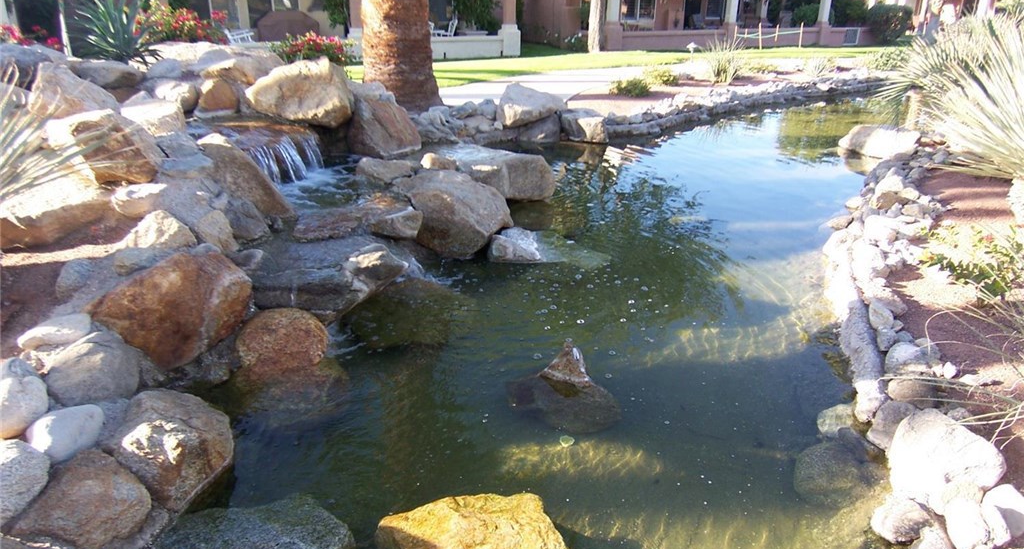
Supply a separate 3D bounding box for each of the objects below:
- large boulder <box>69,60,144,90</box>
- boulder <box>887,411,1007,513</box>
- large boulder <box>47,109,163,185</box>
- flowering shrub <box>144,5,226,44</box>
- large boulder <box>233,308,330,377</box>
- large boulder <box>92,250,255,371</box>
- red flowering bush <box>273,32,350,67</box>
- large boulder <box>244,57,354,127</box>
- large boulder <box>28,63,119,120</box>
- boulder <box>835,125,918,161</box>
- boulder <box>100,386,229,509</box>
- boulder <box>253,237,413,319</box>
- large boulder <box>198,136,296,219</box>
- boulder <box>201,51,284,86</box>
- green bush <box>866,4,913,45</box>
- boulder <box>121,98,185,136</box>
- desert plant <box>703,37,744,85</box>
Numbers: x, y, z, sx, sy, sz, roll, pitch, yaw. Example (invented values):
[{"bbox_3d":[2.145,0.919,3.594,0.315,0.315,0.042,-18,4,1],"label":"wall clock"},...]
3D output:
[{"bbox_3d":[-4.224,-2.089,7.100,0.681,0.288,0.520,-11,24,-28],"label":"large boulder"},{"bbox_3d":[1.690,0.679,2.639,0.400,0.340,0.360,7,22,19],"label":"boulder"},{"bbox_3d":[-2.717,-0.884,4.534,0.680,0.450,0.500,9,23,23],"label":"large boulder"},{"bbox_3d":[-4.968,-3.724,10.400,1.200,0.720,1.000,-9,22,-23],"label":"flowering shrub"},{"bbox_3d":[-1.193,0.421,3.536,0.430,0.340,0.380,0,21,0],"label":"large boulder"},{"bbox_3d":[-1.659,0.163,3.350,0.696,0.522,0.500,-10,24,-27],"label":"large boulder"},{"bbox_3d":[-2.784,-3.048,9.400,1.080,0.600,0.800,-6,21,-15],"label":"red flowering bush"},{"bbox_3d":[-2.196,-1.921,7.100,1.120,0.640,0.800,-6,21,-15],"label":"large boulder"},{"bbox_3d":[-3.378,-1.422,5.238,0.580,0.450,0.470,12,24,28],"label":"large boulder"},{"bbox_3d":[4.657,-1.691,8.700,0.980,0.420,0.720,10,23,25],"label":"boulder"},{"bbox_3d":[-1.398,0.687,2.759,0.460,0.340,0.420,-14,25,-32],"label":"boulder"},{"bbox_3d":[-1.095,0.007,4.150,0.907,0.408,0.650,-5,22,-15],"label":"boulder"},{"bbox_3d":[-2.092,-0.779,5.378,0.420,0.550,0.680,17,27,37],"label":"large boulder"},{"bbox_3d":[-3.138,-2.346,7.900,0.950,0.450,0.750,-7,22,-19],"label":"boulder"},{"bbox_3d":[14.307,-9.478,25.800,1.469,1.489,1.500,11,23,25],"label":"green bush"},{"bbox_3d":[-3.105,-1.355,5.900,0.501,0.301,0.460,-10,23,-26],"label":"boulder"},{"bbox_3d":[4.221,-4.271,13.600,0.840,0.920,0.820,6,21,15],"label":"desert plant"}]

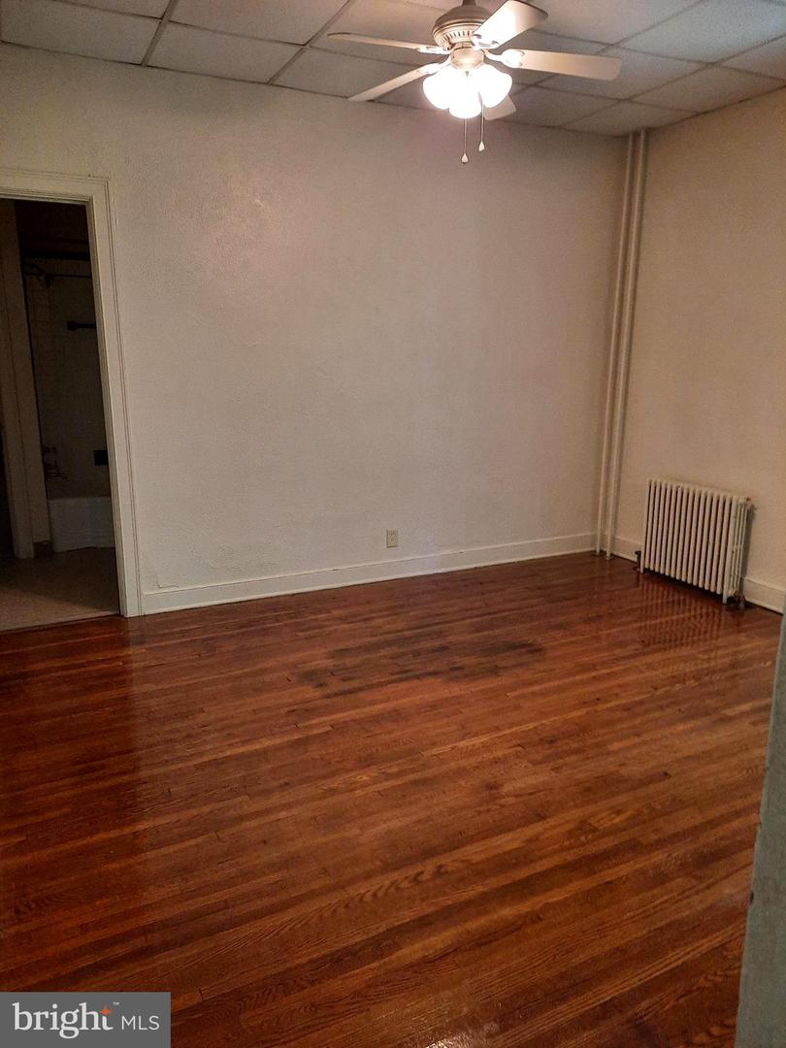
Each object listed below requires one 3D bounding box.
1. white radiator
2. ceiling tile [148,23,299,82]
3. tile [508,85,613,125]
[{"bbox_3d":[1.816,0.084,4.621,0.120,0.625,0.700,-6,15,-25],"label":"white radiator"},{"bbox_3d":[-0.782,-2.174,3.500,0.600,0.020,0.570,-6,15,-25],"label":"ceiling tile"},{"bbox_3d":[0.869,-2.352,4.263,0.600,0.020,0.570,-6,15,-25],"label":"tile"}]

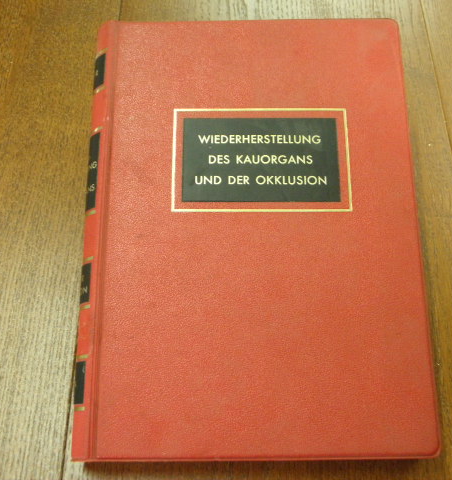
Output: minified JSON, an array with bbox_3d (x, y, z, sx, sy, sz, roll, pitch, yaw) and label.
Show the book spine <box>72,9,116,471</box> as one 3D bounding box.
[{"bbox_3d":[-0.072,-0.006,0.361,0.016,0.042,0.250,0,74,0],"label":"book spine"}]

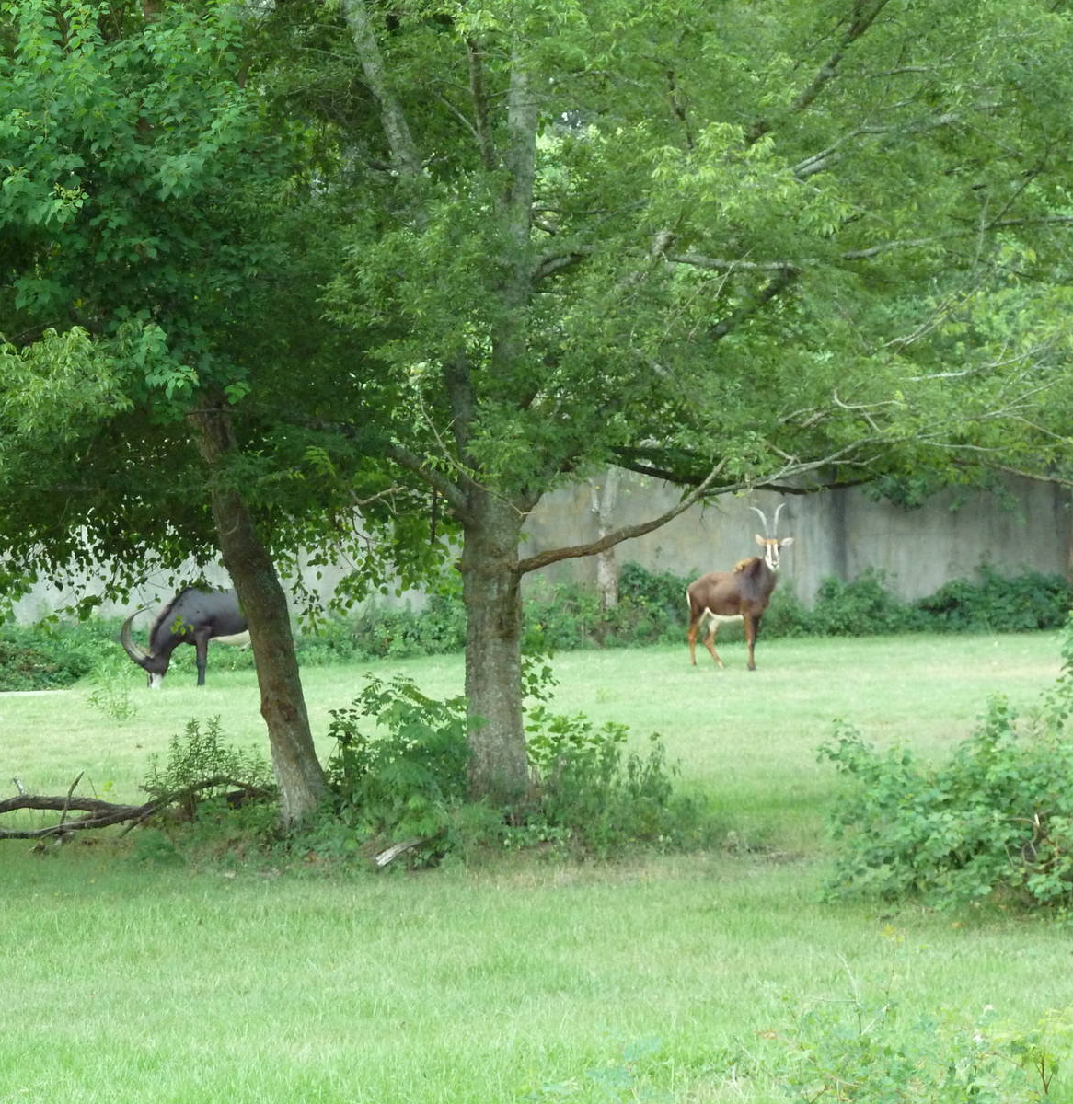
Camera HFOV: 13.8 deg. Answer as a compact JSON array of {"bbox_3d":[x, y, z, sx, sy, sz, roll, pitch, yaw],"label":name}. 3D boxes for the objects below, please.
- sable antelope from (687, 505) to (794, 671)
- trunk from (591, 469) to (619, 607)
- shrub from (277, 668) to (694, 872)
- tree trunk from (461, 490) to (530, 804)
[{"bbox_3d":[2.314,0.403,50.000,0.480,1.870,1.420,-1,1,-40],"label":"sable antelope"},{"bbox_3d":[0.897,-0.098,58.000,0.340,1.920,0.340,0,1,0],"label":"trunk"},{"bbox_3d":[-0.243,1.281,26.000,2.450,1.080,1.800,0,1,0],"label":"shrub"},{"bbox_3d":[-0.245,0.575,26.500,0.400,1.900,0.400,0,1,0],"label":"tree trunk"}]

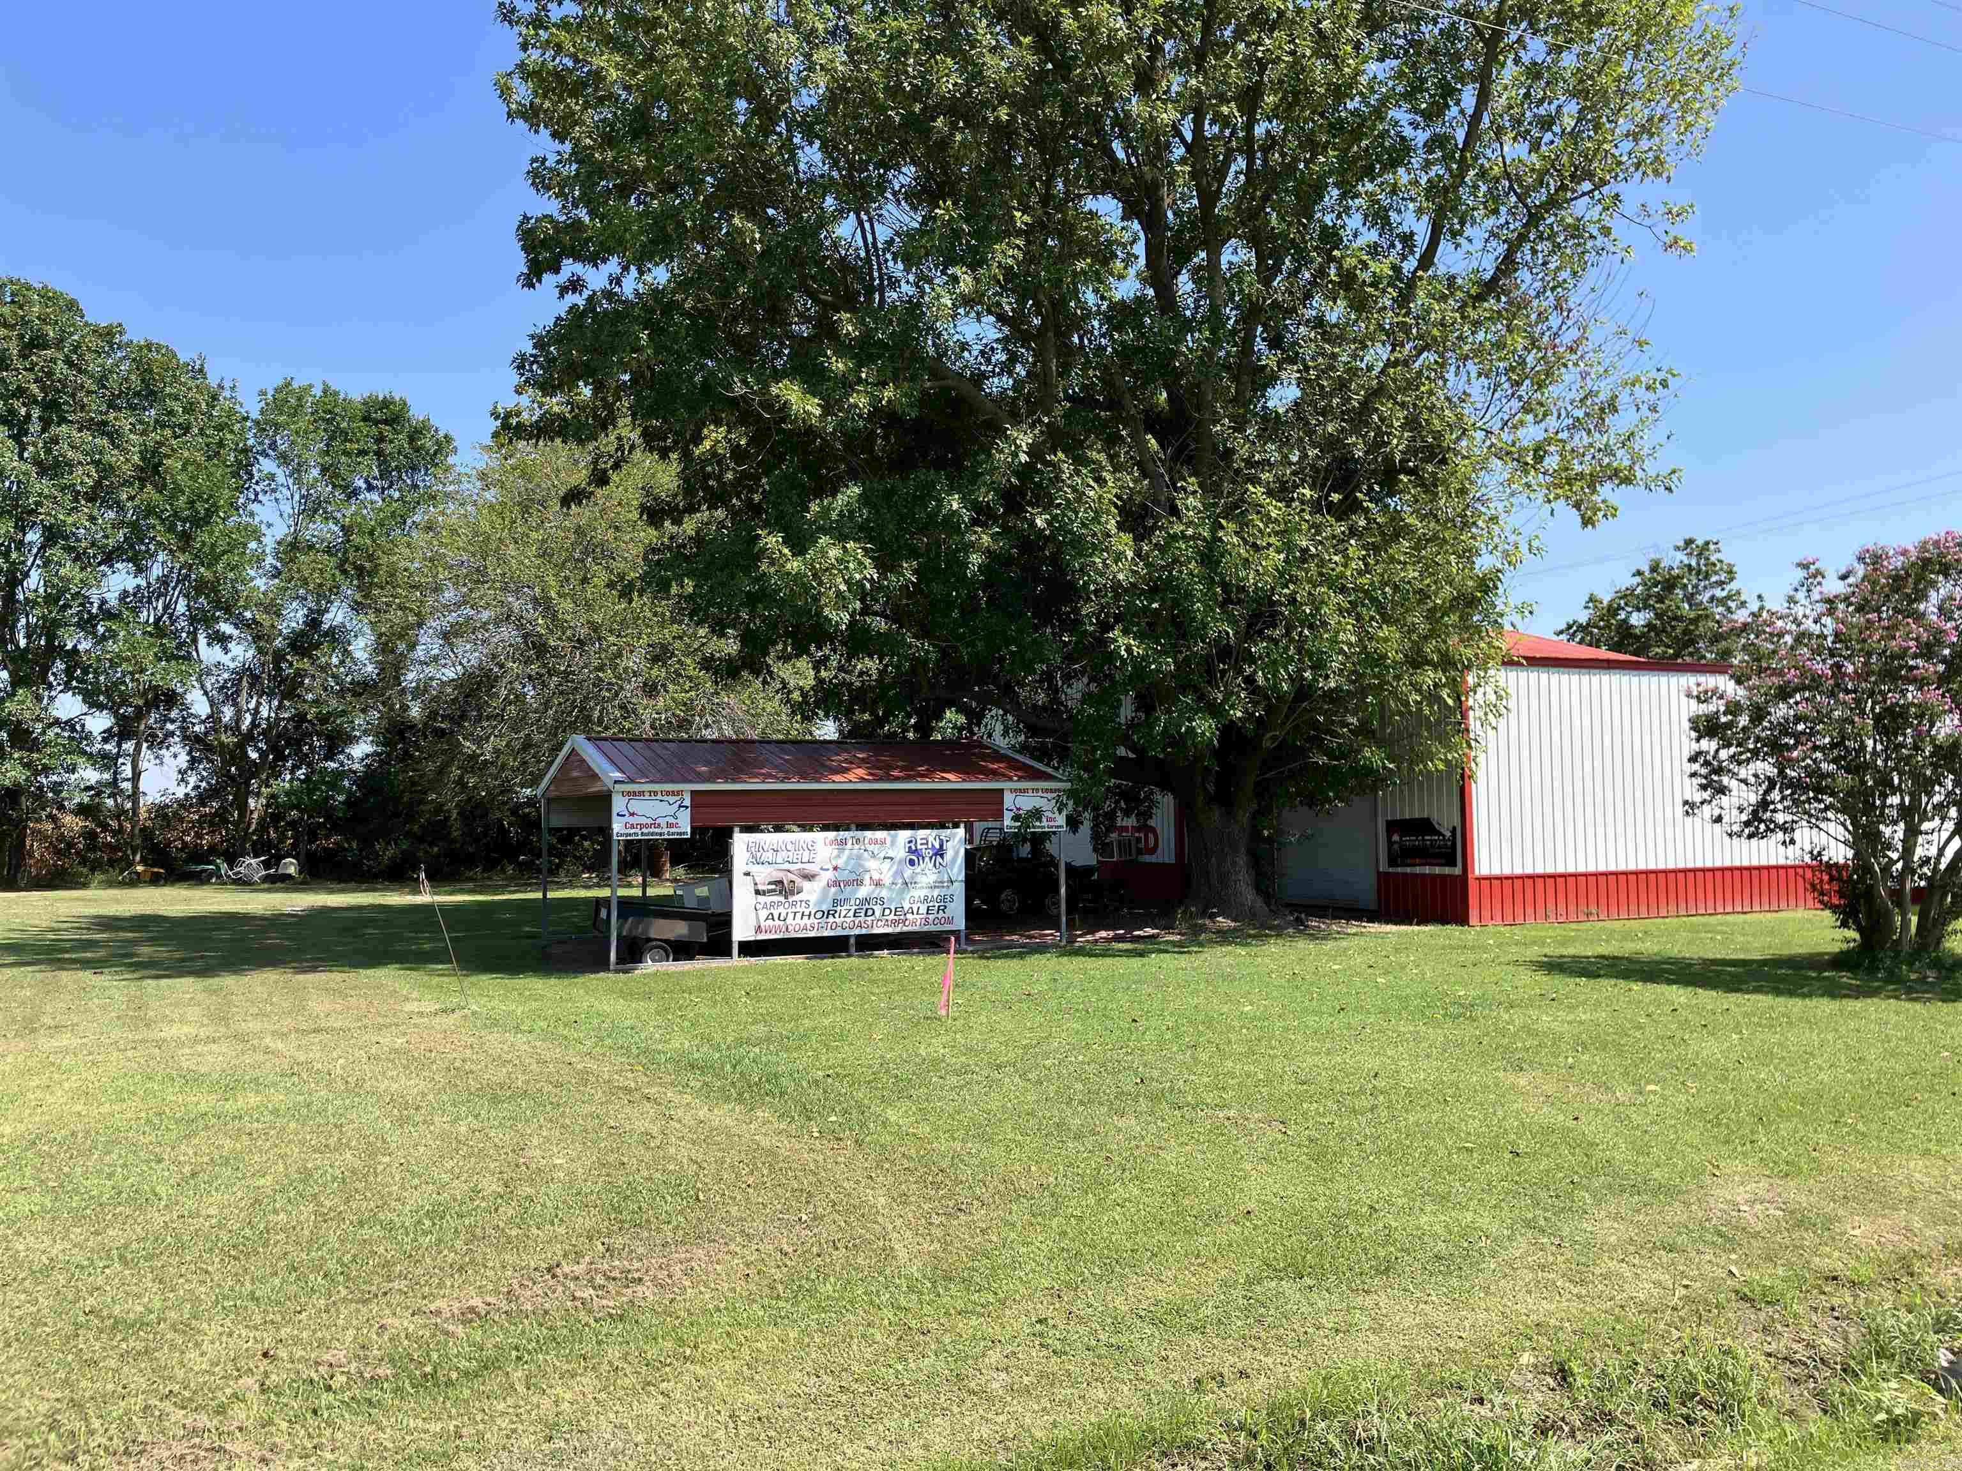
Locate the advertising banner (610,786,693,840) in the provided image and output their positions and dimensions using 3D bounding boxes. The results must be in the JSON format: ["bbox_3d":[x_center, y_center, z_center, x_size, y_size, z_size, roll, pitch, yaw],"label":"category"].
[{"bbox_3d":[-3.824,0.901,18.432,0.920,0.600,0.040,1,-3,-26],"label":"advertising banner"}]

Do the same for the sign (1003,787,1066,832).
[{"bbox_3d":[0.703,0.960,20.666,0.920,0.600,0.040,1,-3,-26],"label":"sign"}]

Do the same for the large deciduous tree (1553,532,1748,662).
[{"bbox_3d":[21.256,-0.989,48.163,7.800,10.020,7.500,-1,-3,0],"label":"large deciduous tree"}]

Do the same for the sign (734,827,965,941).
[{"bbox_3d":[-1.571,1.811,19.492,3.040,1.250,0.040,1,-3,-26],"label":"sign"}]

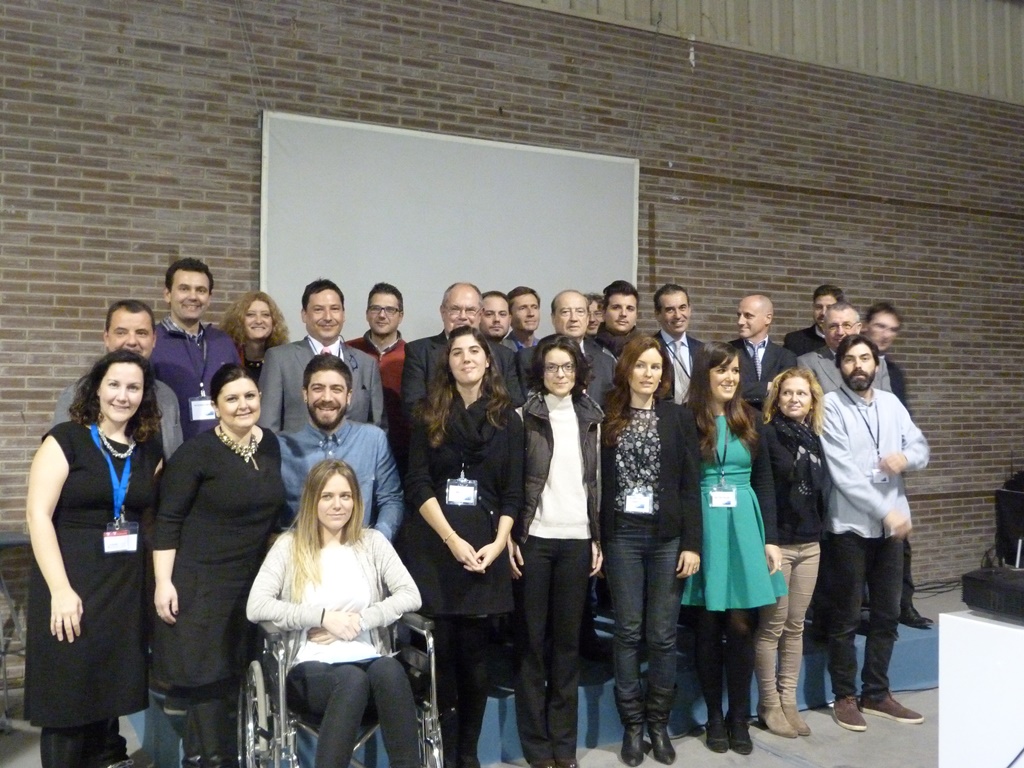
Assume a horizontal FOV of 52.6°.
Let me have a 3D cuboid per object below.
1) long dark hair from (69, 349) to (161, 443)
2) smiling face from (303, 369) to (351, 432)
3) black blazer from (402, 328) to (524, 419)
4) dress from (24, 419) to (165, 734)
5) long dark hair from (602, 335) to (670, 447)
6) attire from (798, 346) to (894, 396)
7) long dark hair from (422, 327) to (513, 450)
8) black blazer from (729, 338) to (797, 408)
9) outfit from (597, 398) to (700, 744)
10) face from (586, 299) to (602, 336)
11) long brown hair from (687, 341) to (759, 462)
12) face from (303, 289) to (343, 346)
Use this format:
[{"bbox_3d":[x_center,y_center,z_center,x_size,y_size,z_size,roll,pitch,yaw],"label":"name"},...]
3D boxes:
[{"bbox_3d":[-1.287,0.037,3.360,0.295,0.310,0.250,0,0,-27],"label":"long dark hair"},{"bbox_3d":[-0.618,0.055,3.450,0.158,0.210,0.155,0,-1,-10],"label":"smiling face"},{"bbox_3d":[-0.210,0.147,4.400,0.540,0.750,0.300,0,0,-6],"label":"black blazer"},{"bbox_3d":[-1.361,0.596,3.360,0.420,0.950,0.310,0,-1,-28],"label":"dress"},{"bbox_3d":[0.505,0.026,4.200,0.280,0.470,0.270,0,-1,-13],"label":"long dark hair"},{"bbox_3d":[1.665,0.183,5.200,0.520,0.740,0.300,0,0,19],"label":"attire"},{"bbox_3d":[-0.165,0.012,3.680,0.300,0.420,0.260,0,-1,2],"label":"long dark hair"},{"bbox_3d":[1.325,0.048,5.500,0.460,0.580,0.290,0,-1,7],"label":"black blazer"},{"bbox_3d":[0.559,0.764,4.240,0.450,1.420,0.290,0,0,7],"label":"outfit"},{"bbox_3d":[0.438,-0.353,5.500,0.155,0.200,0.160,0,0,6],"label":"face"},{"bbox_3d":[0.886,0.074,4.360,0.300,0.520,0.270,0,-1,-25],"label":"long brown hair"},{"bbox_3d":[-0.797,-0.290,4.380,0.180,0.240,0.200,0,-1,-14],"label":"face"}]

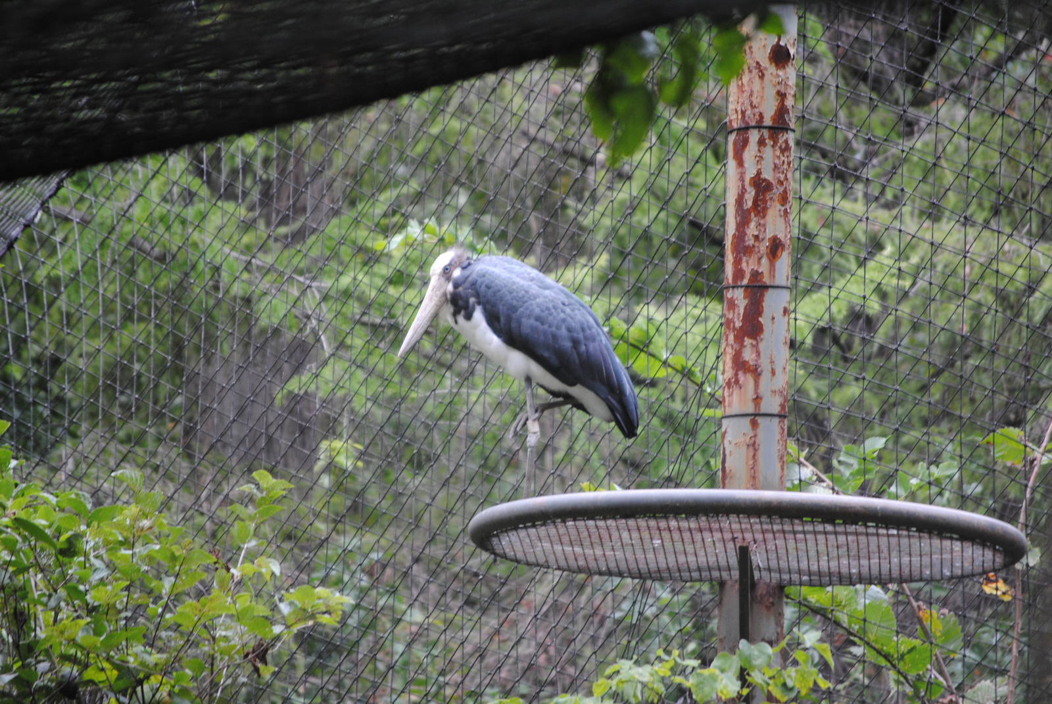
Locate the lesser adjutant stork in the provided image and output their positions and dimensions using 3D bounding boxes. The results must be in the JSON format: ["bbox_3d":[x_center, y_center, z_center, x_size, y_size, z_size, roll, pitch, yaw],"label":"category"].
[{"bbox_3d":[-0.024,0.100,26.000,0.710,0.810,0.270,1,-7,3],"label":"lesser adjutant stork"}]

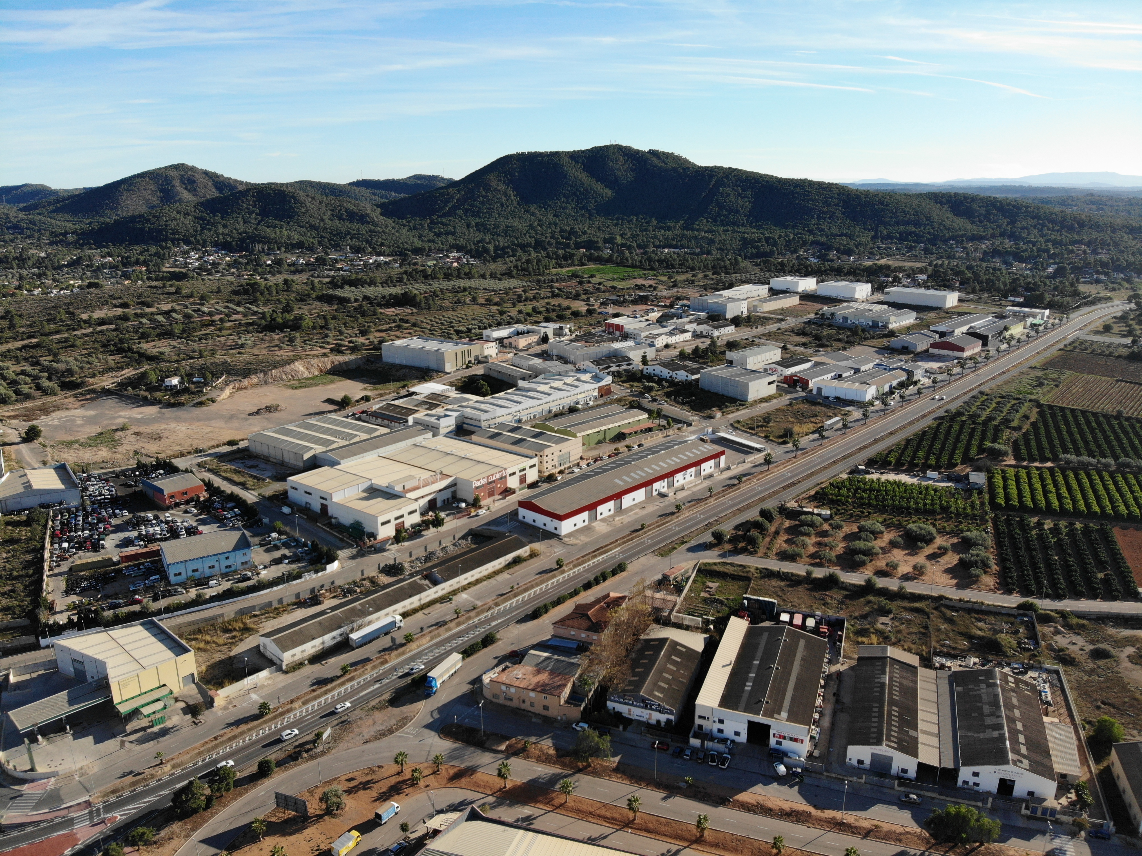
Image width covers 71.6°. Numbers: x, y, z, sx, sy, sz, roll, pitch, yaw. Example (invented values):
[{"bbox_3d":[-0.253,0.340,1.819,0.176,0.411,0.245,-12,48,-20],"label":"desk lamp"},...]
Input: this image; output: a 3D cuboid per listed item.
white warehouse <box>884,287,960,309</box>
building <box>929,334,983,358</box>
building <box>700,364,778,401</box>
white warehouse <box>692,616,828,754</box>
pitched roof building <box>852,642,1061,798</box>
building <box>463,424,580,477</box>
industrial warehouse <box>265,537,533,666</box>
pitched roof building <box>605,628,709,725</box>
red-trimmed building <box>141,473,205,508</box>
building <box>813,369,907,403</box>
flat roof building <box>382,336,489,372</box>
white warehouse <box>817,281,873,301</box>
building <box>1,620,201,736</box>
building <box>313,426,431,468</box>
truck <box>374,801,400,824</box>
[{"bbox_3d":[328.701,-122.684,743.921,57.950,11.100,27.870,16,23,42],"label":"white warehouse"},{"bbox_3d":[268.468,-58.180,551.467,22.670,9.670,35.420,15,23,41],"label":"building"},{"bbox_3d":[99.167,-27.189,470.767,25.240,10.570,36.760,-14,22,-38],"label":"building"},{"bbox_3d":[50.914,66.111,207.574,26.580,8.830,42.060,7,18,22],"label":"white warehouse"},{"bbox_3d":[88.450,66.370,182.730,44.000,7.300,41.000,6,18,19],"label":"pitched roof building"},{"bbox_3d":[-21.515,8.573,370.285,45.980,11.210,26.900,13,21,36],"label":"building"},{"bbox_3d":[-49.010,49.220,241.610,12.430,6.100,89.660,15,22,40],"label":"industrial warehouse"},{"bbox_3d":[22.910,61.120,201.340,17.000,6.600,33.000,7,18,21],"label":"pitched roof building"},{"bbox_3d":[-162.450,24.080,323.310,19.900,7.000,15.290,12,21,35],"label":"red-trimmed building"},{"bbox_3d":[183.490,-28.270,499.290,33.390,7.500,60.000,15,23,41],"label":"building"},{"bbox_3d":[-94.510,-50.757,537.203,56.830,12.230,35.220,11,20,32],"label":"flat roof building"},{"bbox_3d":[310.220,-156.610,896.710,44.660,11.500,39.000,15,23,41],"label":"white warehouse"},{"bbox_3d":[-128.759,68.248,215.509,32.500,9.900,41.500,16,23,42],"label":"building"},{"bbox_3d":[-90.550,9.120,369.050,18.070,8.200,53.200,12,21,36],"label":"building"},{"bbox_3d":[-42.097,88.256,182.169,2.090,2.830,5.220,12,21,34],"label":"truck"}]

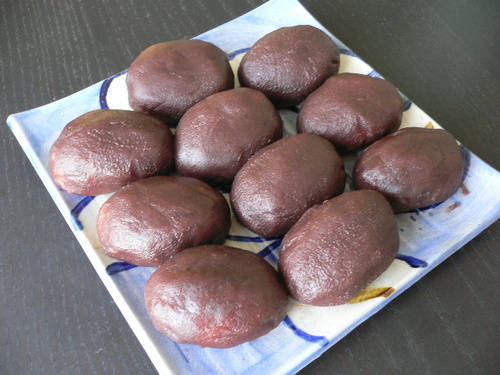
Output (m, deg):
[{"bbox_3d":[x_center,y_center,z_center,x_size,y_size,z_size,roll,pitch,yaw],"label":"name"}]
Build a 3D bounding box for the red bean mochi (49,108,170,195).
[{"bbox_3d":[-0.076,-0.020,0.280,0.068,0.034,0.051,-14,61,-9],"label":"red bean mochi"}]

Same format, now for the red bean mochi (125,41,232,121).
[{"bbox_3d":[-0.042,-0.066,0.307,0.066,0.034,0.059,-17,62,-11],"label":"red bean mochi"}]

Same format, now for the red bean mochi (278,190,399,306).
[{"bbox_3d":[0.045,0.029,0.253,0.070,0.035,0.049,-37,67,-20],"label":"red bean mochi"}]

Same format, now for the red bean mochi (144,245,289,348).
[{"bbox_3d":[-0.016,0.051,0.239,0.069,0.034,0.050,0,60,-1],"label":"red bean mochi"}]

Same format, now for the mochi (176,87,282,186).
[{"bbox_3d":[-0.012,-0.030,0.286,0.055,0.035,0.068,38,66,19],"label":"mochi"}]

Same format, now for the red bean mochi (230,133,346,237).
[{"bbox_3d":[0.021,-0.003,0.271,0.069,0.035,0.051,-37,67,-20],"label":"red bean mochi"}]

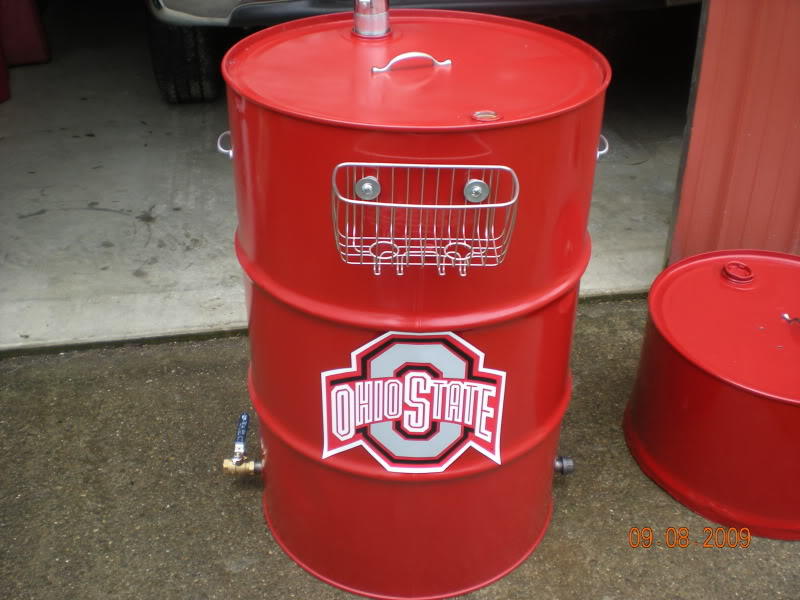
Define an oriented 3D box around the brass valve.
[{"bbox_3d":[-0.321,0.295,1.791,0.072,0.078,0.120,-1,32,-3],"label":"brass valve"}]

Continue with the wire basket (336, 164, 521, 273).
[{"bbox_3d":[0.030,-0.091,1.104,0.230,0.122,0.115,1,32,-2],"label":"wire basket"}]

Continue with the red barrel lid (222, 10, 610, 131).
[{"bbox_3d":[0.025,-0.366,1.338,0.588,0.030,0.588,0,32,0],"label":"red barrel lid"}]

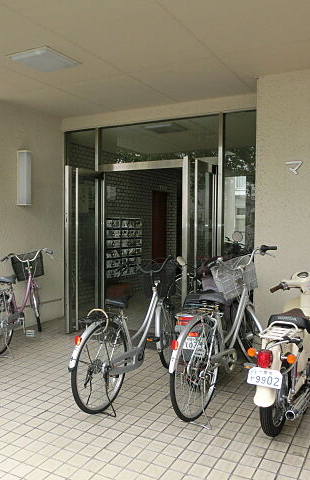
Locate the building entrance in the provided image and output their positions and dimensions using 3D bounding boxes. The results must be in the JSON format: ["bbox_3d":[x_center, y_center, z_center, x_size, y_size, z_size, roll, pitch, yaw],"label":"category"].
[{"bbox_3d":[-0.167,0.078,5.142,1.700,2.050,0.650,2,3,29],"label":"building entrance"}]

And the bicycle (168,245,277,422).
[{"bbox_3d":[0.605,0.679,3.625,0.600,1.100,1.840,0,2,34],"label":"bicycle"}]

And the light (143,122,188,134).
[{"bbox_3d":[0.138,-1.461,5.843,0.440,0.060,0.440,2,3,29],"label":"light"}]

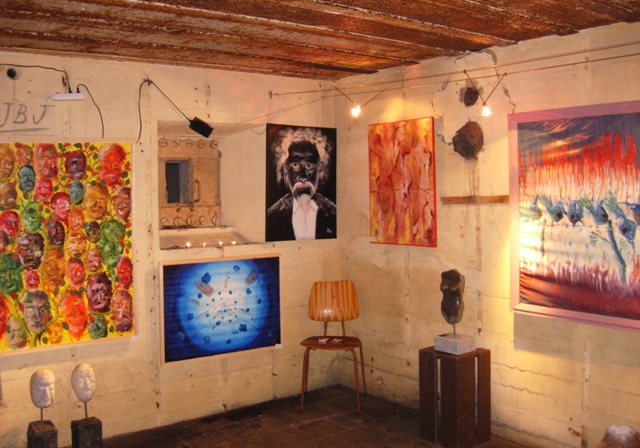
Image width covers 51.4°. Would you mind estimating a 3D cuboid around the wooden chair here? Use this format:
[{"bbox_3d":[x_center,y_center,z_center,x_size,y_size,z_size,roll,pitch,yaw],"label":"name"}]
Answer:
[{"bbox_3d":[0.096,0.816,4.513,0.430,0.810,0.460,0,3,7],"label":"wooden chair"}]

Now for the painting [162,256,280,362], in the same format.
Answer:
[{"bbox_3d":[-0.621,0.535,4.313,0.865,0.625,0.030,-3,3,-37],"label":"painting"}]

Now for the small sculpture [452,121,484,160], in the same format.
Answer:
[{"bbox_3d":[0.852,-0.479,3.821,0.110,0.210,0.155,-3,3,-37],"label":"small sculpture"}]

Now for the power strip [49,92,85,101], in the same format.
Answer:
[{"bbox_3d":[-1.393,-0.702,3.673,0.180,0.042,0.040,-3,3,-37],"label":"power strip"}]

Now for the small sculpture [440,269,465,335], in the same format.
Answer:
[{"bbox_3d":[0.756,0.443,3.800,0.125,0.370,0.105,1,3,27],"label":"small sculpture"}]

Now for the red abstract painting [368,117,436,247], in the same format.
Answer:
[{"bbox_3d":[0.528,-0.265,4.326,0.030,0.795,0.590,-3,3,-37],"label":"red abstract painting"}]

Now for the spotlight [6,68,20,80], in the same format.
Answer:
[{"bbox_3d":[-1.610,-0.784,3.491,0.060,0.058,0.050,-3,3,-37],"label":"spotlight"}]

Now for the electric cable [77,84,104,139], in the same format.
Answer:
[{"bbox_3d":[-1.293,-0.634,3.751,0.155,0.300,0.030,-3,3,-37],"label":"electric cable"}]

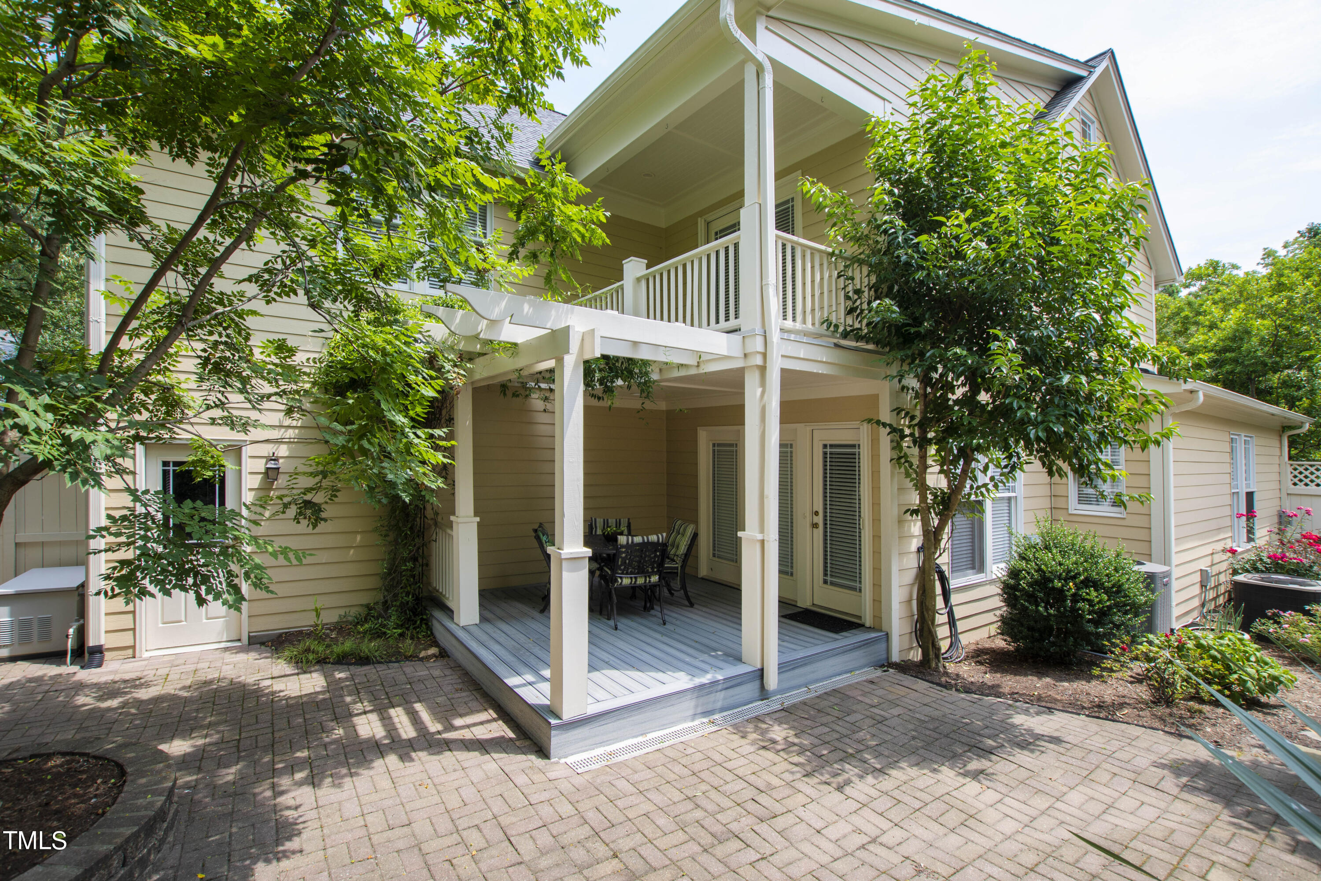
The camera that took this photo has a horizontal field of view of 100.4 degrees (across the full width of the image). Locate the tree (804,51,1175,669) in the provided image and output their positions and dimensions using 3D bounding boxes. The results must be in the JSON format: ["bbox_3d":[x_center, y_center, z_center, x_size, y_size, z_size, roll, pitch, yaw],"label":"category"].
[{"bbox_3d":[2.700,-0.630,4.780,2.700,5.499,2.200,1,-2,-34],"label":"tree"}]

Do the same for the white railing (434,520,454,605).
[{"bbox_3d":[-2.491,1.435,6.403,0.080,0.870,1.270,1,-2,-34],"label":"white railing"}]

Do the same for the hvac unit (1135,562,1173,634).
[{"bbox_3d":[5.350,1.822,6.345,0.670,0.765,0.670,1,-2,-34],"label":"hvac unit"}]

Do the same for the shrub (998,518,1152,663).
[{"bbox_3d":[4.239,1.486,5.694,1.280,1.330,1.280,1,-2,-34],"label":"shrub"}]

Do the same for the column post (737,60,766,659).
[{"bbox_3d":[0.860,-0.705,4.876,0.200,5.300,0.200,2,-2,-35],"label":"column post"}]

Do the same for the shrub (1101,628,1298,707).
[{"bbox_3d":[4.940,1.971,5.040,0.980,0.520,1.250,2,-2,-35],"label":"shrub"}]

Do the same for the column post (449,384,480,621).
[{"bbox_3d":[-2.066,0.673,5.853,0.235,2.500,0.235,1,-2,-34],"label":"column post"}]

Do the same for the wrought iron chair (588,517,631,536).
[{"bbox_3d":[-0.650,1.546,7.200,0.570,0.920,0.630,1,-2,-14],"label":"wrought iron chair"}]

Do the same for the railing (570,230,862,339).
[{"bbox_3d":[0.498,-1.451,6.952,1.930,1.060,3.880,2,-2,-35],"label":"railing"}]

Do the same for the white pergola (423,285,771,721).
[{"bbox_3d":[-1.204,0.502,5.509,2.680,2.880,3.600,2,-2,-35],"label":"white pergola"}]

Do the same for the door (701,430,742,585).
[{"bbox_3d":[0.884,0.970,7.872,0.120,2.120,0.920,2,-2,-35],"label":"door"}]

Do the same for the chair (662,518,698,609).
[{"bbox_3d":[0.020,1.522,6.820,0.650,0.940,0.600,1,-2,-22],"label":"chair"}]

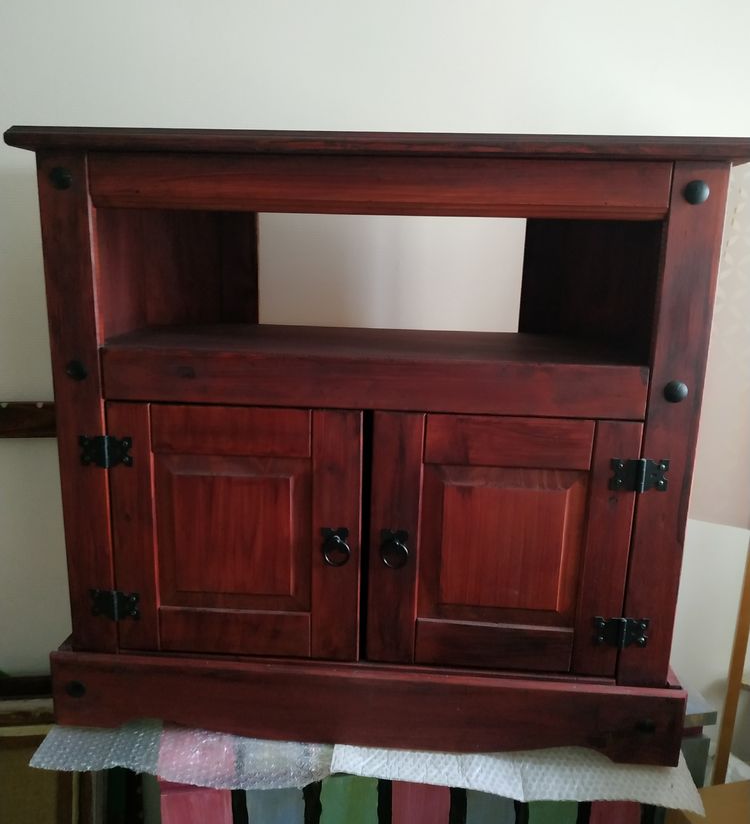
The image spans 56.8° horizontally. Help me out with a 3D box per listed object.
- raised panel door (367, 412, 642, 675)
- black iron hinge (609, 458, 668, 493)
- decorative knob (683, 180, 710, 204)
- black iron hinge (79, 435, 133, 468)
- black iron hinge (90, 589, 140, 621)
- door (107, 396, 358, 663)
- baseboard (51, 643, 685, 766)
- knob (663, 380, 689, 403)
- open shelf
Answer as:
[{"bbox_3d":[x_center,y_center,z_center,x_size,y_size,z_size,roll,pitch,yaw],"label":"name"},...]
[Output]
[{"bbox_3d":[0.154,0.171,0.874,0.323,0.342,0.022,2,12,4],"label":"raised panel door"},{"bbox_3d":[0.317,0.076,0.825,0.067,0.039,0.009,2,12,4],"label":"black iron hinge"},{"bbox_3d":[0.349,-0.238,0.752,0.027,0.027,0.014,2,12,4],"label":"decorative knob"},{"bbox_3d":[-0.338,0.051,0.869,0.066,0.039,0.009,2,12,4],"label":"black iron hinge"},{"bbox_3d":[-0.343,0.257,0.914,0.066,0.039,0.009,2,12,4],"label":"black iron hinge"},{"bbox_3d":[-0.178,0.158,0.896,0.325,0.342,0.022,2,12,4],"label":"door"},{"bbox_3d":[-0.020,0.382,0.907,0.815,0.100,0.030,2,12,4],"label":"baseboard"},{"bbox_3d":[0.346,-0.024,0.798,0.027,0.027,0.014,2,12,4],"label":"knob"},{"bbox_3d":[0.005,-0.072,1.014,0.690,0.066,0.370,2,12,4],"label":"open shelf"}]

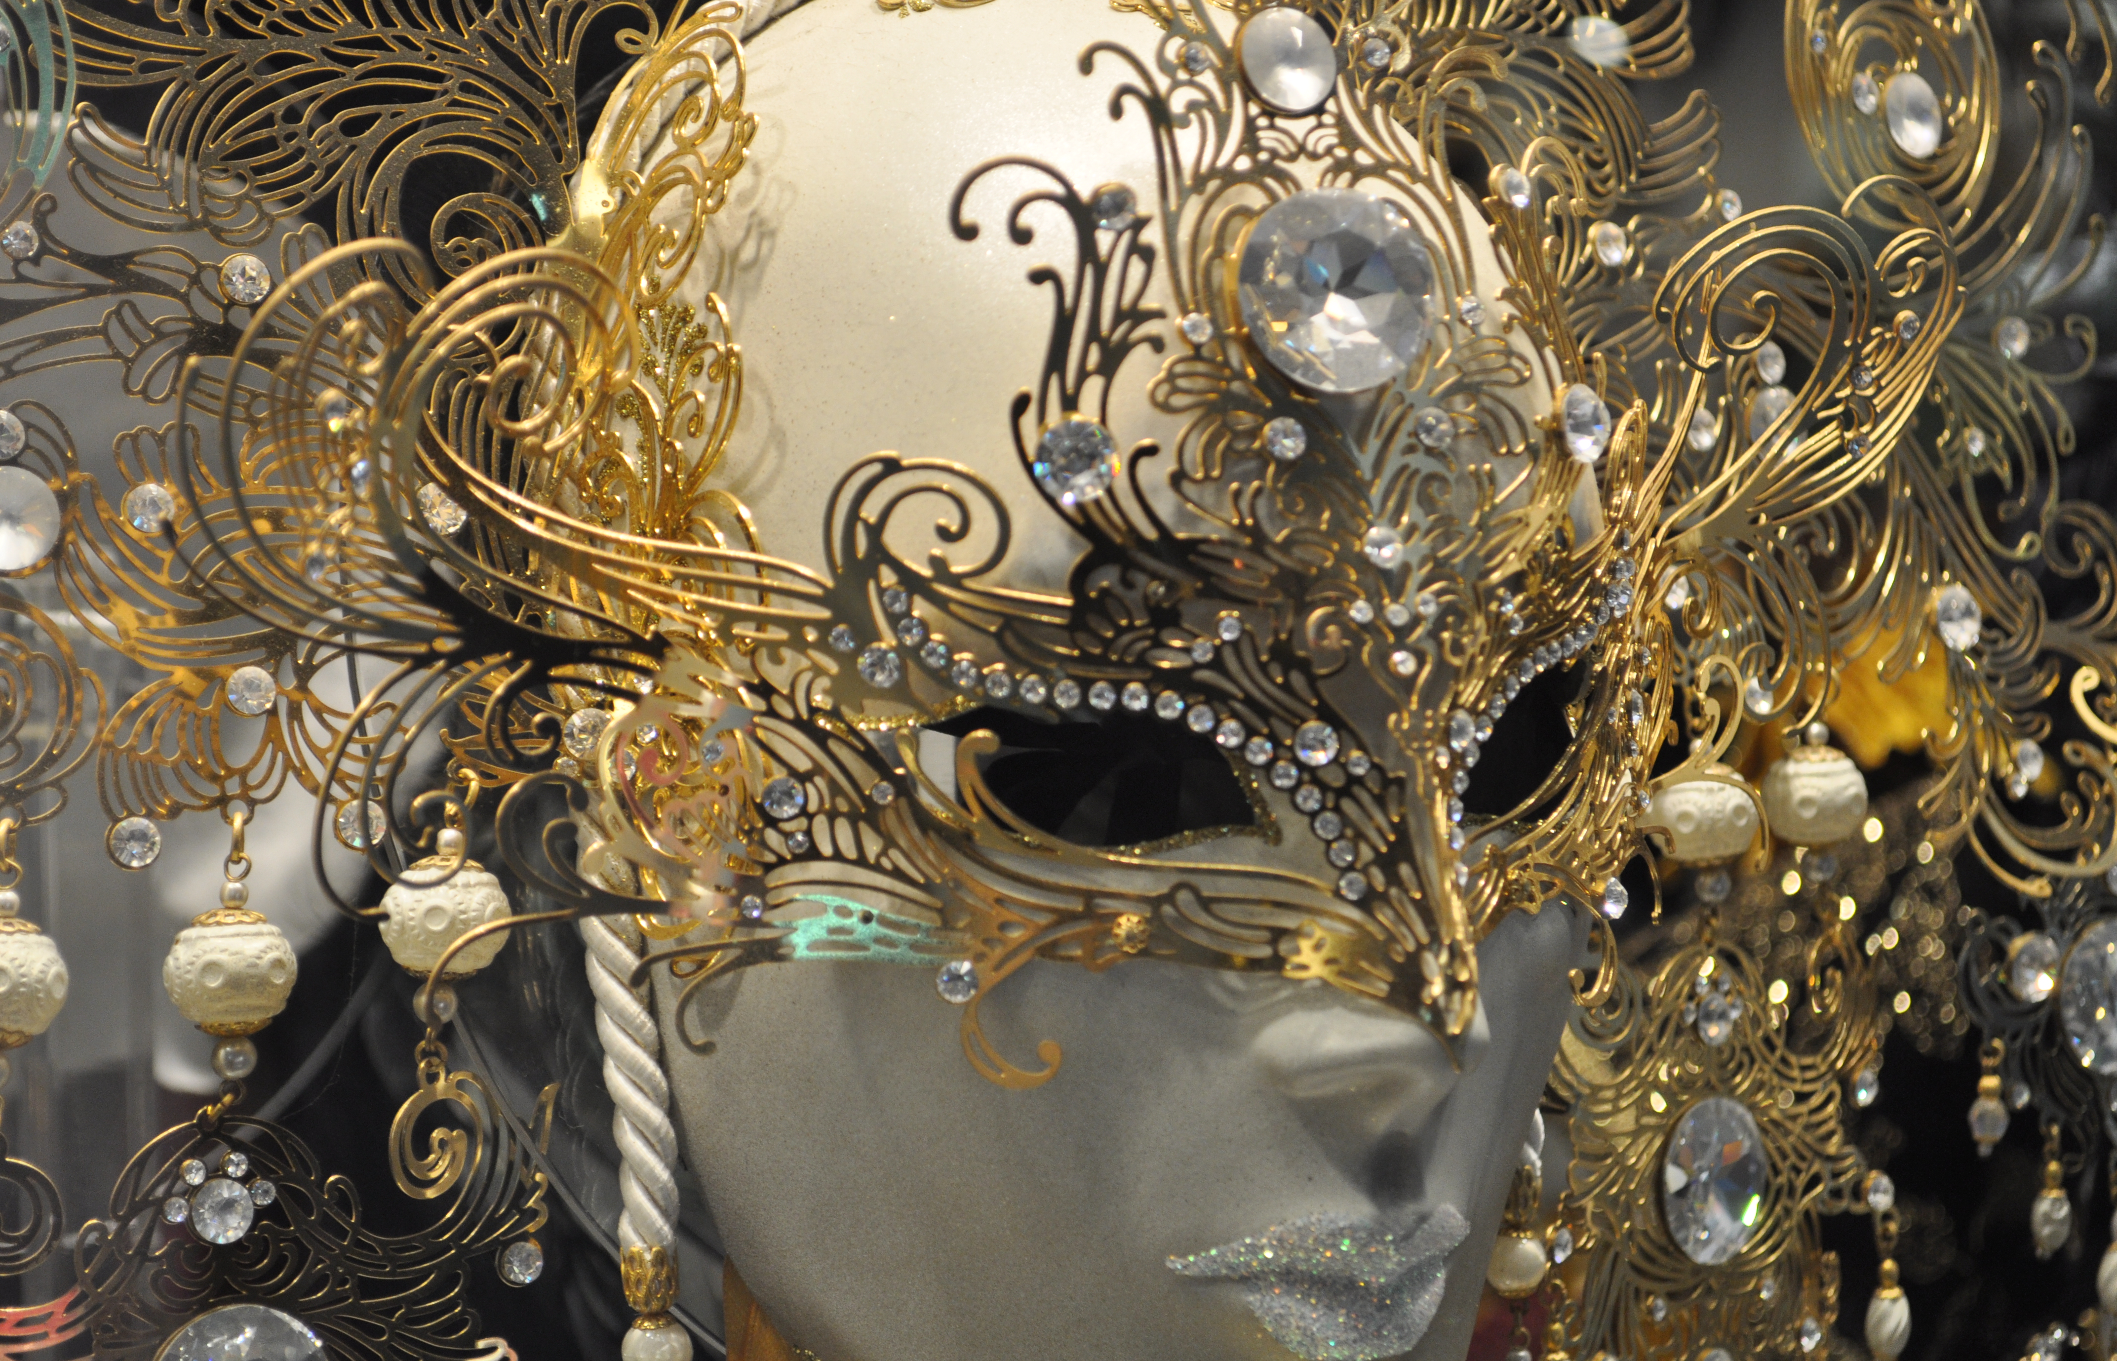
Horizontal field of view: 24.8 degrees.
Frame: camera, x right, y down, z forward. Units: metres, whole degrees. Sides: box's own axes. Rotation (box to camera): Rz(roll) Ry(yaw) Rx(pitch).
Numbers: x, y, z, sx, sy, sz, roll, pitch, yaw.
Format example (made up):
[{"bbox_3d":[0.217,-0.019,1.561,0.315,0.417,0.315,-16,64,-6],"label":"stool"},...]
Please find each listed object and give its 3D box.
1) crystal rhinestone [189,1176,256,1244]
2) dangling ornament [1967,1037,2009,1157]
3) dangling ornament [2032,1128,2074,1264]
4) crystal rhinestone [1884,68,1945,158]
[{"bbox_3d":[-0.110,0.070,0.634,0.009,0.009,0.004,0,0,-27],"label":"crystal rhinestone"},{"bbox_3d":[0.179,0.080,0.930,0.008,0.023,0.008,2,7,0],"label":"dangling ornament"},{"bbox_3d":[0.178,0.091,0.860,0.008,0.024,0.008,2,3,0],"label":"dangling ornament"},{"bbox_3d":[0.157,-0.104,0.885,0.016,0.016,0.006,-5,-1,-42],"label":"crystal rhinestone"}]

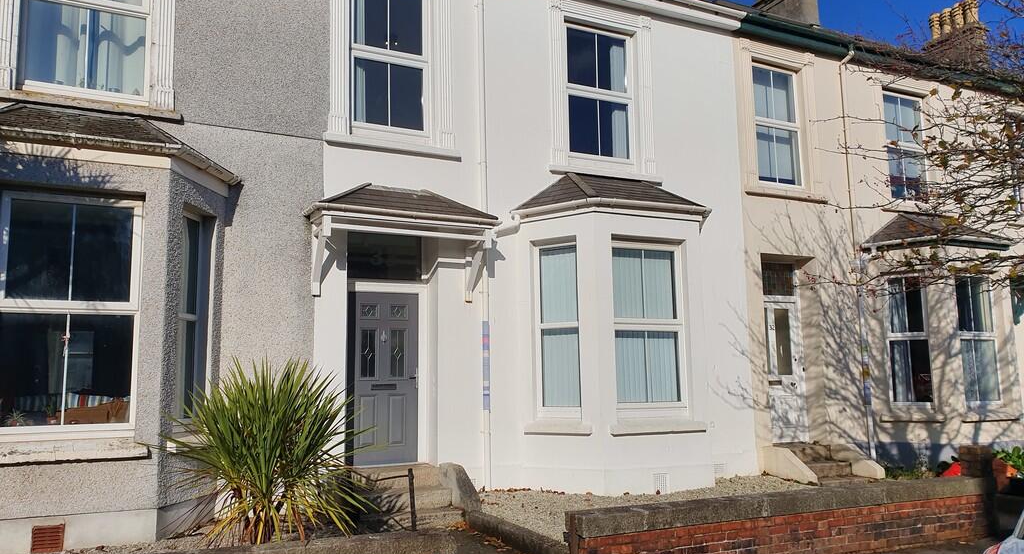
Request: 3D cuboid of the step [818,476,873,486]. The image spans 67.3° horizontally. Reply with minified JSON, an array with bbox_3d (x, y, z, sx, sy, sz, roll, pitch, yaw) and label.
[{"bbox_3d":[4.505,2.886,10.698,1.113,0.132,0.385,3,-8,-27],"label":"step"}]

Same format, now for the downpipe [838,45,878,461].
[{"bbox_3d":[5.516,-0.439,12.120,0.132,6.588,0.334,3,-8,-27],"label":"downpipe"}]

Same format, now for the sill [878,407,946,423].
[{"bbox_3d":[6.124,2.129,11.767,0.900,0.170,0.220,-4,-8,24],"label":"sill"}]

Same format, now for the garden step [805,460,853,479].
[{"bbox_3d":[4.338,2.780,11.039,1.113,0.182,0.344,3,-8,-27],"label":"garden step"}]

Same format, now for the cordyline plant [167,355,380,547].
[{"bbox_3d":[-1.865,1.388,6.040,1.567,1.489,1.534,3,-8,-27],"label":"cordyline plant"}]

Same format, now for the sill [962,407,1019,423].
[{"bbox_3d":[7.245,2.125,11.770,1.376,0.147,0.202,3,-8,-27],"label":"sill"}]

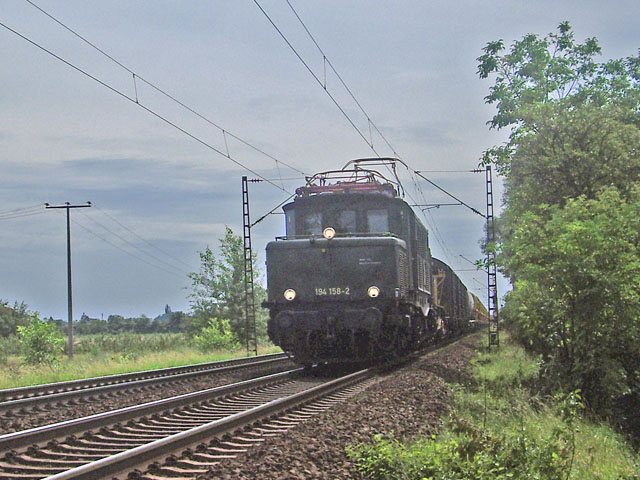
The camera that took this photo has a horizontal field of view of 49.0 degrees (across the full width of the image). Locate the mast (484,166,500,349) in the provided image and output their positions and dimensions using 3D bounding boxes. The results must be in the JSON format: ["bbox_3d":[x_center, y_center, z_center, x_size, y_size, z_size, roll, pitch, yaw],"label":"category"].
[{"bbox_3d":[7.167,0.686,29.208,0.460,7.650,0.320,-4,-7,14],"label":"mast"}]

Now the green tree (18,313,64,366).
[{"bbox_3d":[-12.929,4.666,32.501,2.100,2.430,2.000,-2,-7,0],"label":"green tree"}]

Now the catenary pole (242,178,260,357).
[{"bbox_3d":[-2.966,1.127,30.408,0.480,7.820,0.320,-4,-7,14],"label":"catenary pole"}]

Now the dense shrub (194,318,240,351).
[{"bbox_3d":[-7.149,6.622,49.000,3.000,2.280,2.700,-2,-7,0],"label":"dense shrub"}]

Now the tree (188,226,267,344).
[{"bbox_3d":[-7.596,3.786,58.007,6.400,9.910,5.800,-2,-7,0],"label":"tree"}]

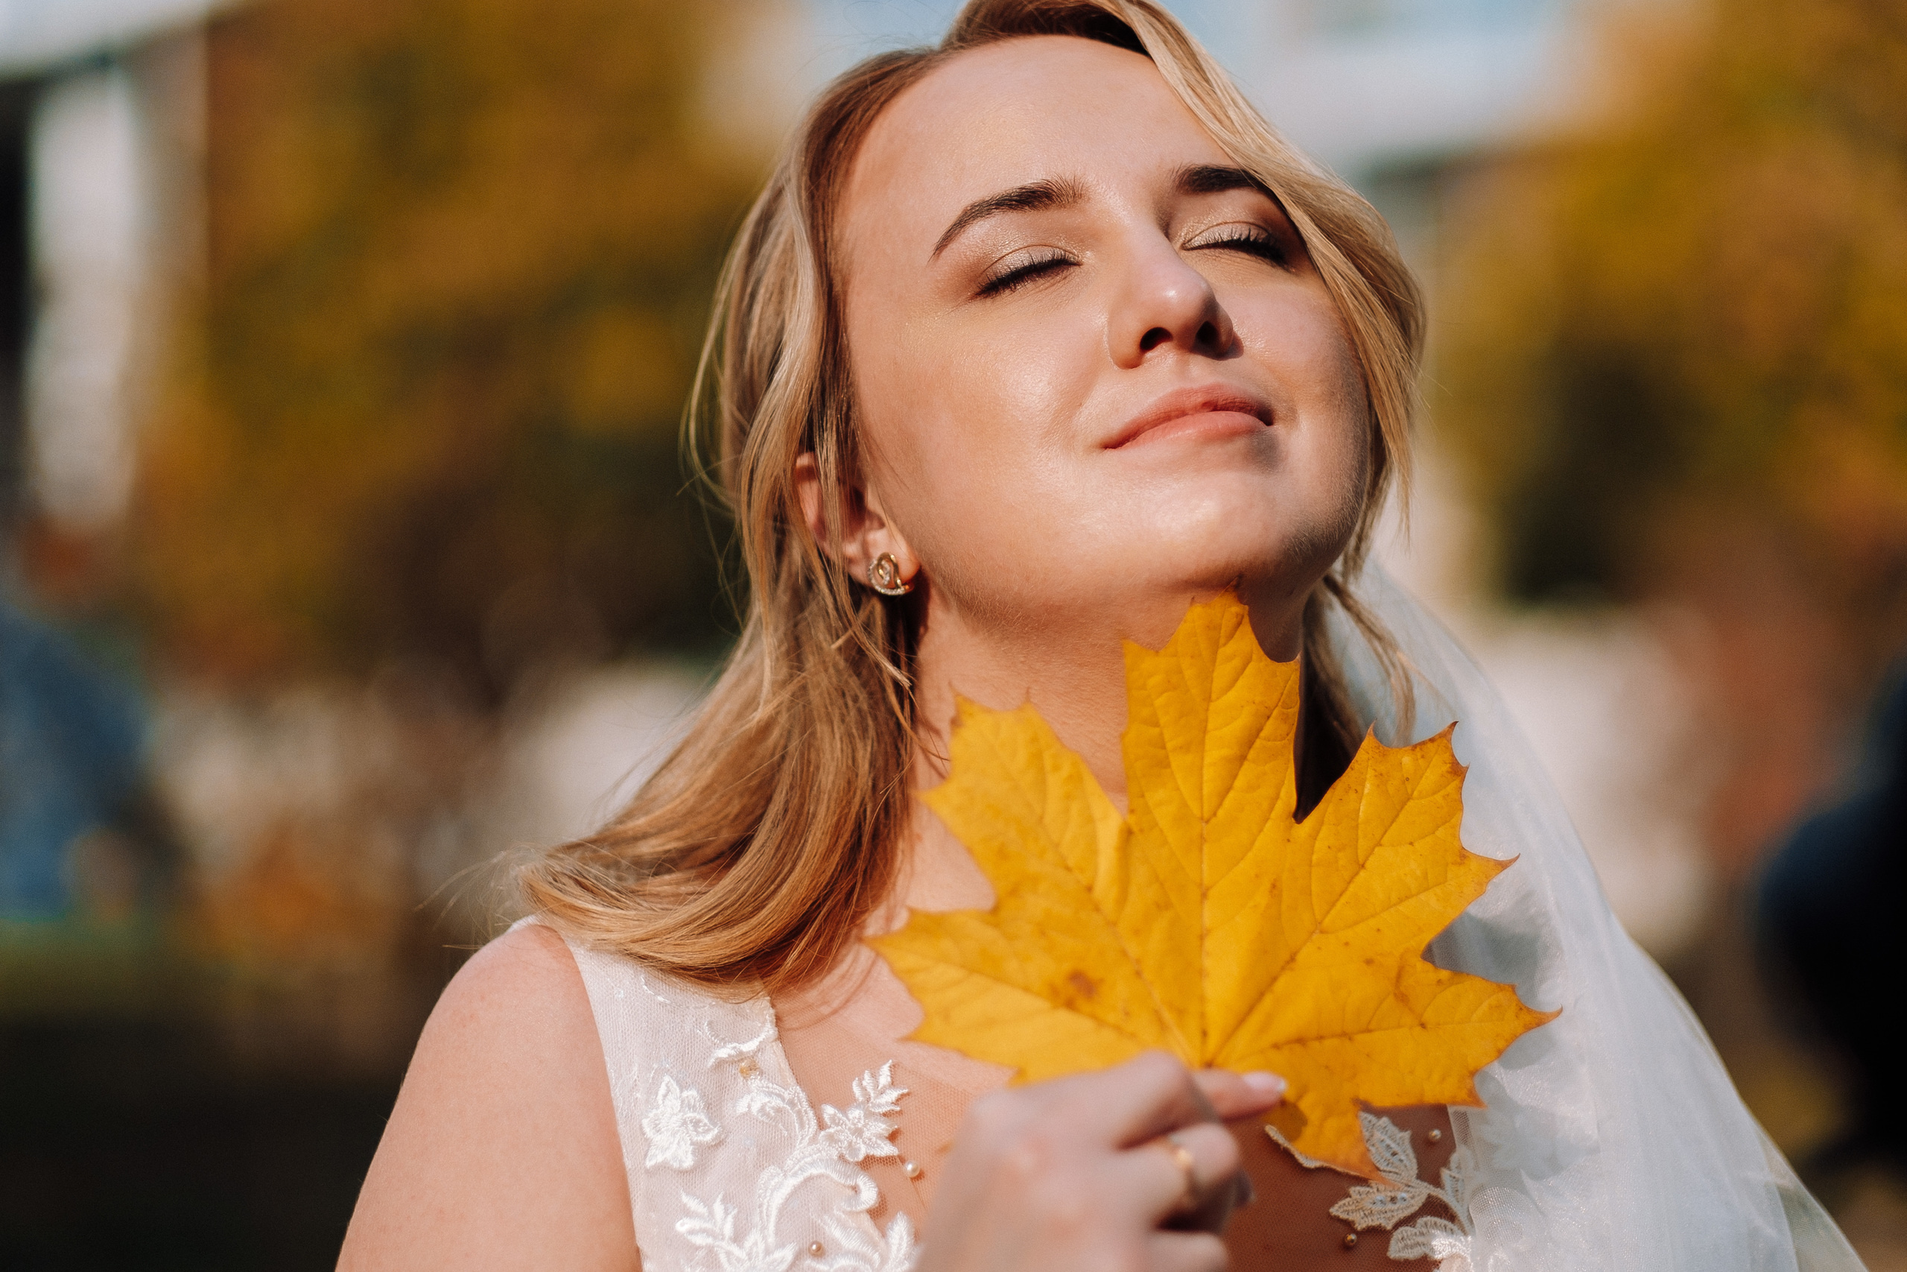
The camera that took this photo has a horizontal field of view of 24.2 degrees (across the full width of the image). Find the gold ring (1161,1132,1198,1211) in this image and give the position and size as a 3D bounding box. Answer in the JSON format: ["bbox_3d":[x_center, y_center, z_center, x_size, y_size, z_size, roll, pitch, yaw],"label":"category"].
[{"bbox_3d":[0.056,0.134,1.115,0.004,0.019,0.019,-15,15,-17],"label":"gold ring"}]

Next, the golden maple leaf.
[{"bbox_3d":[0.068,0.066,1.150,0.182,0.160,0.030,7,-16,-19],"label":"golden maple leaf"}]

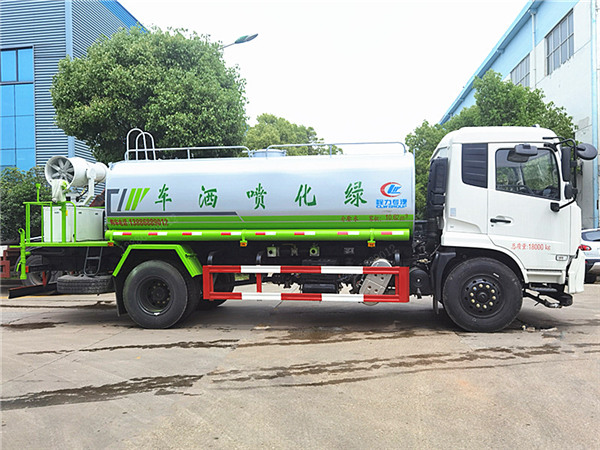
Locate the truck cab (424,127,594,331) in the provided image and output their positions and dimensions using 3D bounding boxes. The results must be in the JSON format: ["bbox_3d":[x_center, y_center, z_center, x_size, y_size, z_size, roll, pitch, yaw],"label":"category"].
[{"bbox_3d":[2.980,0.050,7.600,2.200,2.870,2.450,-1,1,7],"label":"truck cab"}]

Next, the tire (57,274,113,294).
[{"bbox_3d":[-3.701,1.010,8.150,1.050,0.280,1.050,-1,1,7],"label":"tire"}]

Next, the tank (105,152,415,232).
[{"bbox_3d":[-0.530,-0.430,8.030,4.650,1.380,2.300,-1,1,7],"label":"tank"}]

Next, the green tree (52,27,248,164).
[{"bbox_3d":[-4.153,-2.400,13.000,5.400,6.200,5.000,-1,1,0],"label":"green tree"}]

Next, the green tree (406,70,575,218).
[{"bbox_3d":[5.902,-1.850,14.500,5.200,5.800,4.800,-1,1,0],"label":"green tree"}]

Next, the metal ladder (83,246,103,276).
[{"bbox_3d":[-3.273,0.561,7.400,0.280,0.500,0.120,-1,1,7],"label":"metal ladder"}]

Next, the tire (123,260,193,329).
[{"bbox_3d":[-2.147,1.046,7.199,1.050,1.050,0.300,-1,1,7],"label":"tire"}]

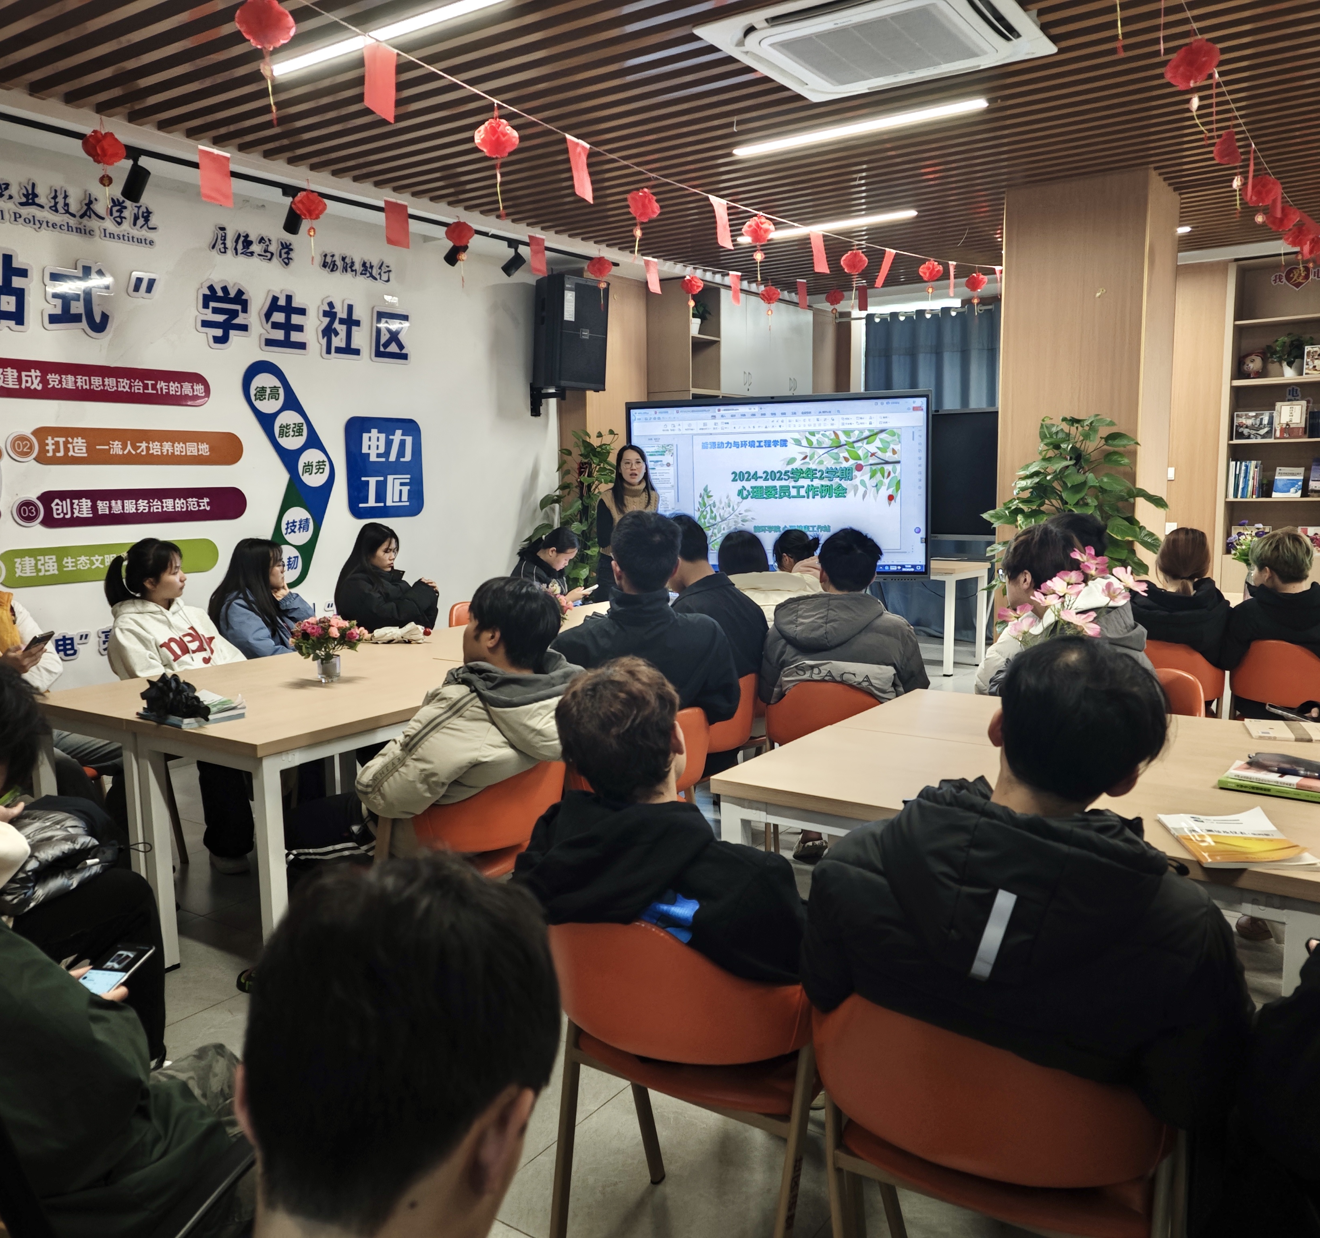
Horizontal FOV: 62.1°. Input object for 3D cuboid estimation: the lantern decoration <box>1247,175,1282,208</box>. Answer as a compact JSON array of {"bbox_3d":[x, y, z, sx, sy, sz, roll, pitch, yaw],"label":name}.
[{"bbox_3d":[2.617,-1.851,4.750,0.160,0.150,0.160,4,9,34],"label":"lantern decoration"}]

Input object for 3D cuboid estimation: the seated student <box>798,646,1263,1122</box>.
[{"bbox_3d":[0.573,0.592,1.587,0.580,1.200,0.800,4,9,33],"label":"seated student"}]

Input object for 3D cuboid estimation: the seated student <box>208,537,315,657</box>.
[{"bbox_3d":[-1.555,0.250,4.623,0.750,1.190,0.480,0,7,5],"label":"seated student"}]

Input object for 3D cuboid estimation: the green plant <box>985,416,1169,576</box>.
[{"bbox_3d":[2.198,-0.248,5.846,0.950,1.720,0.900,4,9,33],"label":"green plant"}]

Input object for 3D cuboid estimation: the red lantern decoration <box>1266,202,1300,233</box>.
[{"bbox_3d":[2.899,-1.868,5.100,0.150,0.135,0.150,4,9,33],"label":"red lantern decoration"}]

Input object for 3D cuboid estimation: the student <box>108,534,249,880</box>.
[{"bbox_3d":[-1.779,0.320,4.082,0.800,1.230,0.490,2,8,25],"label":"student"}]

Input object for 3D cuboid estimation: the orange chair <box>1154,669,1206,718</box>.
[{"bbox_3d":[1.488,0.552,3.582,0.530,0.770,0.520,1,8,18],"label":"orange chair"}]

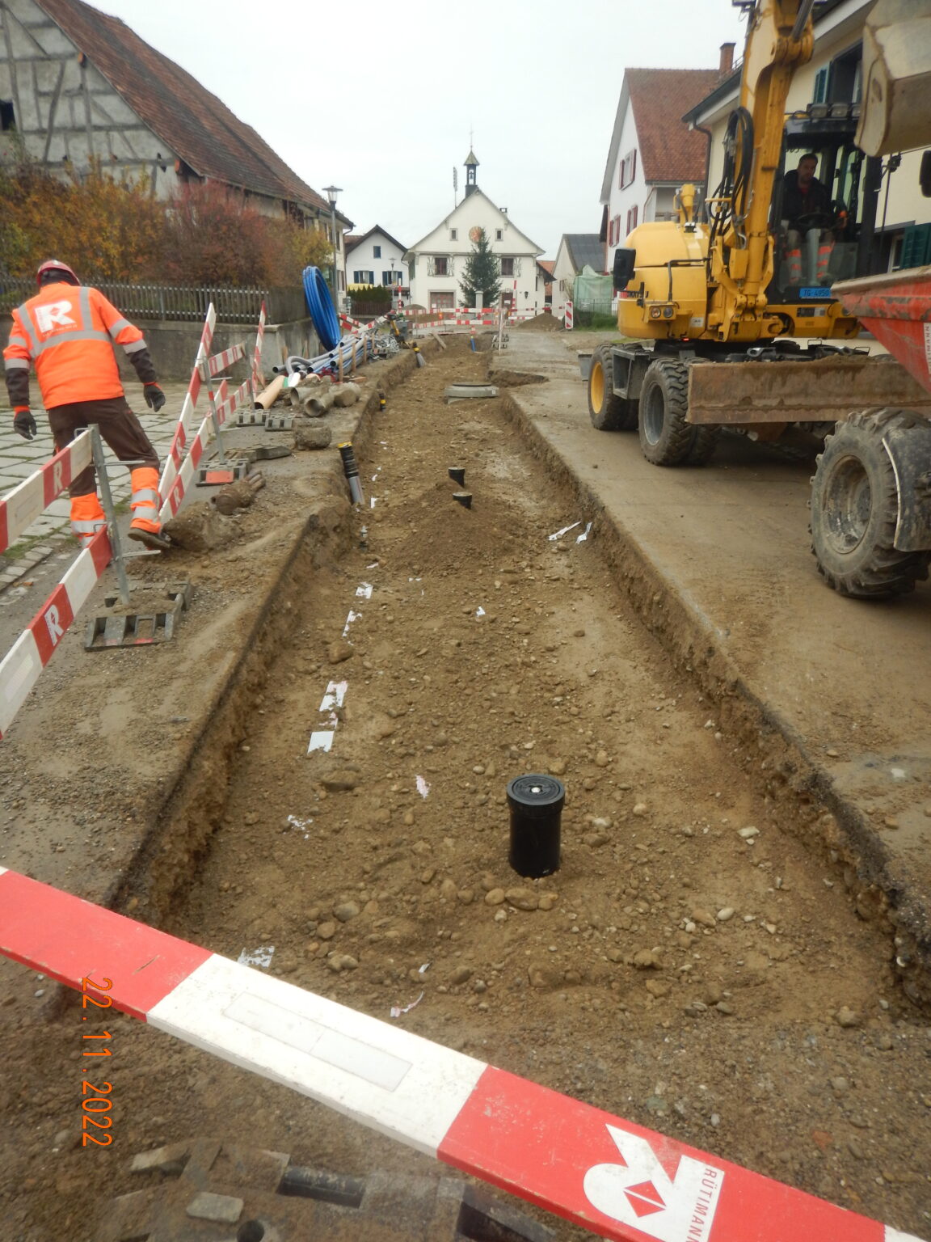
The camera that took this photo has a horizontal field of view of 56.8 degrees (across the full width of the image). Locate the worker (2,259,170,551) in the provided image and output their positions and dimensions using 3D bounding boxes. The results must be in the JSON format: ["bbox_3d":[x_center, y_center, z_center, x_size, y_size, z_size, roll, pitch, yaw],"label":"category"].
[{"bbox_3d":[-2.379,-1.285,5.394,0.920,1.800,0.580,1,20,2],"label":"worker"}]

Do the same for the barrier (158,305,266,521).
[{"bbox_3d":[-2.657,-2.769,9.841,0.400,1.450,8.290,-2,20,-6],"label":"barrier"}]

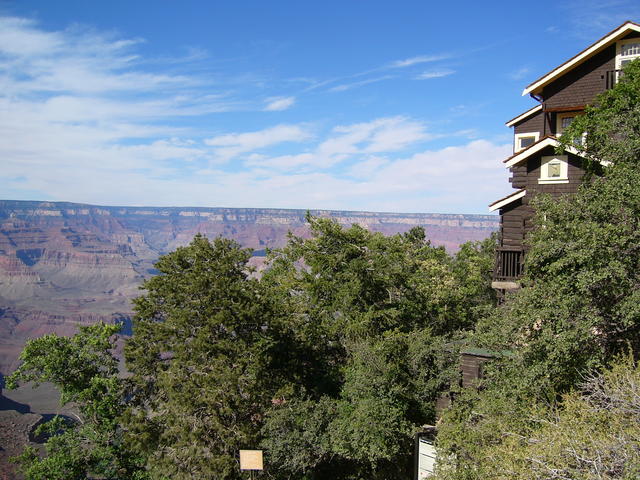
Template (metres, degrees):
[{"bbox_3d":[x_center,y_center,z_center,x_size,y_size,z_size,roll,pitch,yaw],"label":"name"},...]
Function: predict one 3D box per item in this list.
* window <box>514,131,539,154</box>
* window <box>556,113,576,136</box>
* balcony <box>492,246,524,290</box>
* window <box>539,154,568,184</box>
[{"bbox_3d":[7.485,-3.478,23.246,0.994,0.750,0.130,3,2,44],"label":"window"},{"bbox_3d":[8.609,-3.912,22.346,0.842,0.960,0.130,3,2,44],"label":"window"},{"bbox_3d":[6.308,0.887,20.757,1.064,1.374,1.000,3,2,44],"label":"balcony"},{"bbox_3d":[7.520,-2.257,20.746,1.003,0.935,0.130,3,2,44],"label":"window"}]

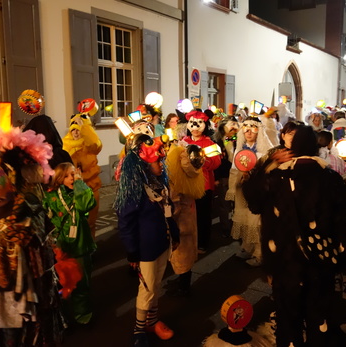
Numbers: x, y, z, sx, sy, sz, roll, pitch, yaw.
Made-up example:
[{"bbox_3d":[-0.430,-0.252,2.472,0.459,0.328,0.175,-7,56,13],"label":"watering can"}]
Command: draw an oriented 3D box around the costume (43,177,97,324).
[{"bbox_3d":[-0.832,0.552,3.325,0.420,1.270,0.340,-3,9,-17],"label":"costume"}]

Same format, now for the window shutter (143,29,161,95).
[{"bbox_3d":[-0.516,-2.543,10.986,0.050,2.330,0.730,4,10,33],"label":"window shutter"}]

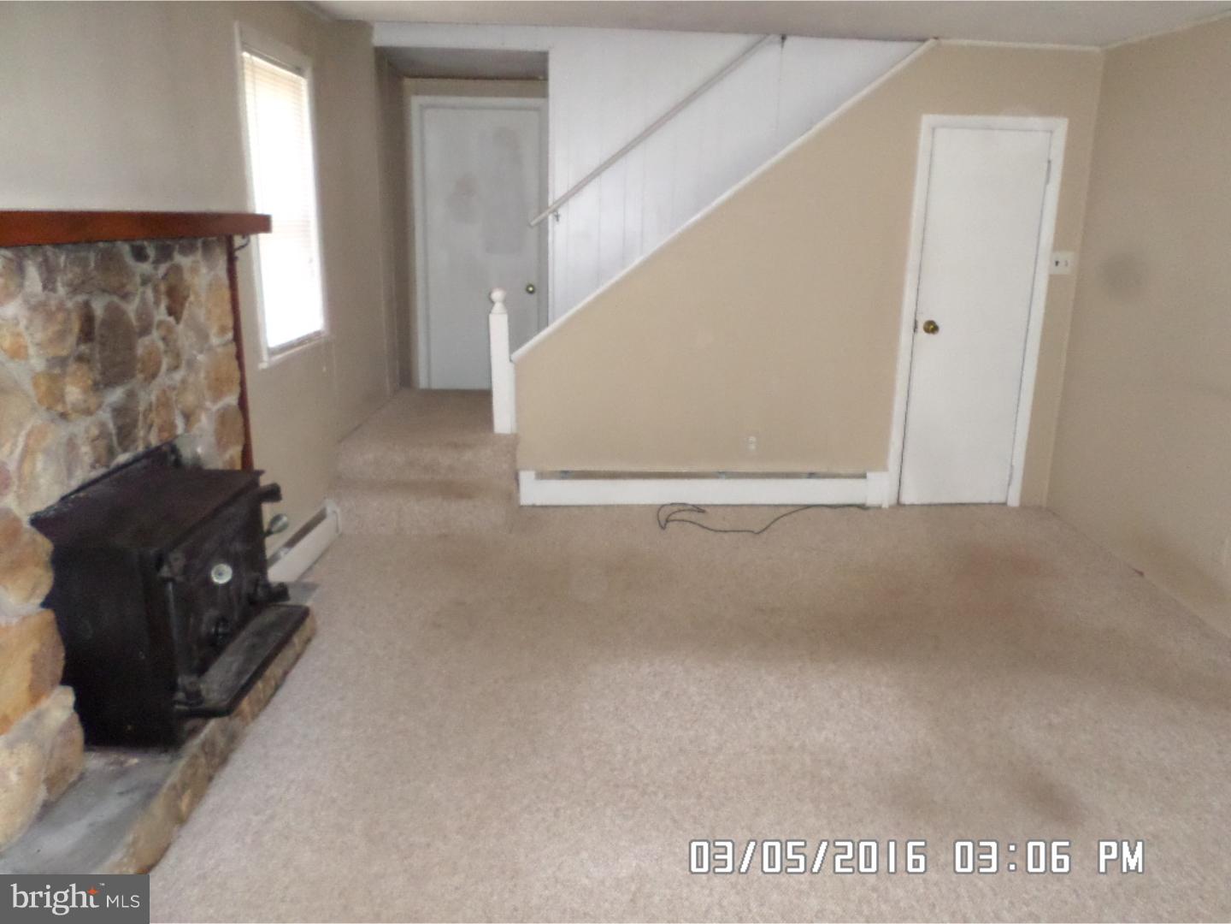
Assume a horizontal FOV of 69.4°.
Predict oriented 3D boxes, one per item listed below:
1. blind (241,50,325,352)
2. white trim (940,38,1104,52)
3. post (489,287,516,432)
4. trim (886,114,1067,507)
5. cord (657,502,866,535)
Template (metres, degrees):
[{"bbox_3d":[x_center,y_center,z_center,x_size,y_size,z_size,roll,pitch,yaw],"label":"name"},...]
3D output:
[{"bbox_3d":[-1.470,-1.146,4.006,0.040,1.175,0.825,0,15,-2],"label":"blind"},{"bbox_3d":[2.002,-2.061,4.408,0.827,0.030,0.025,2,14,-2],"label":"white trim"},{"bbox_3d":[-0.610,-0.545,4.824,0.100,0.780,0.095,0,15,-2],"label":"post"},{"bbox_3d":[1.921,-0.747,4.762,0.757,2.071,0.040,0,15,-2],"label":"trim"},{"bbox_3d":[0.820,0.303,4.767,1.180,0.015,0.449,0,15,-2],"label":"cord"}]

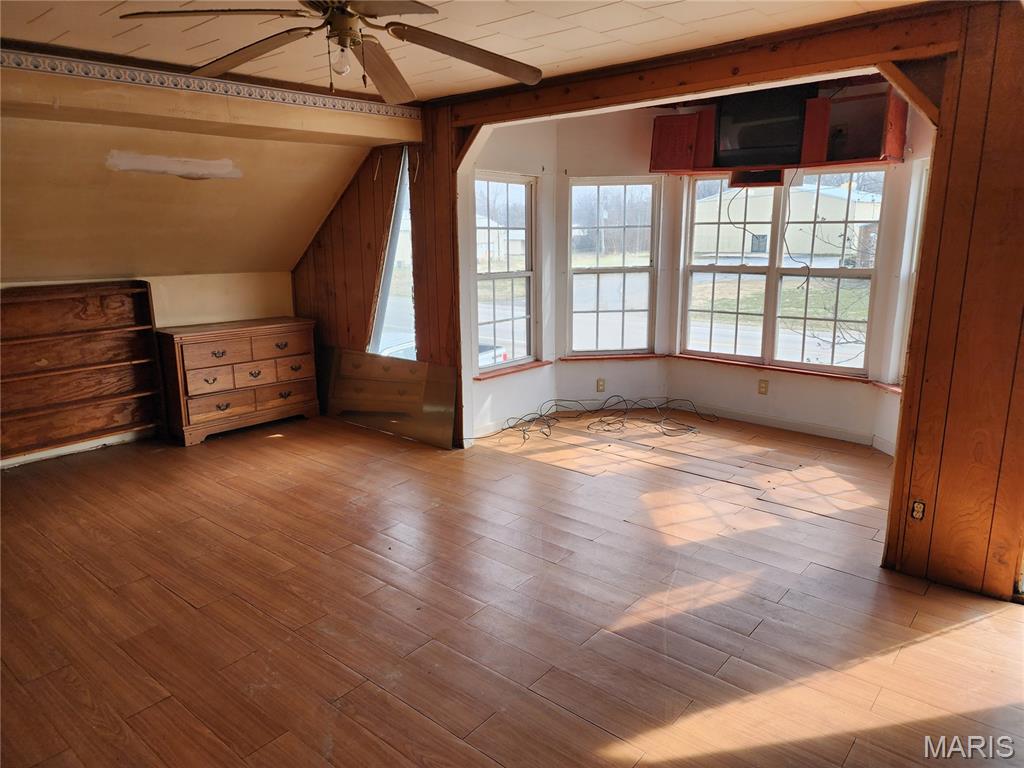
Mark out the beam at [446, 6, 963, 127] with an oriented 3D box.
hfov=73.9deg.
[{"bbox_3d":[0.684,-1.545,3.512,2.770,0.165,0.130,10,16,39],"label":"beam"}]

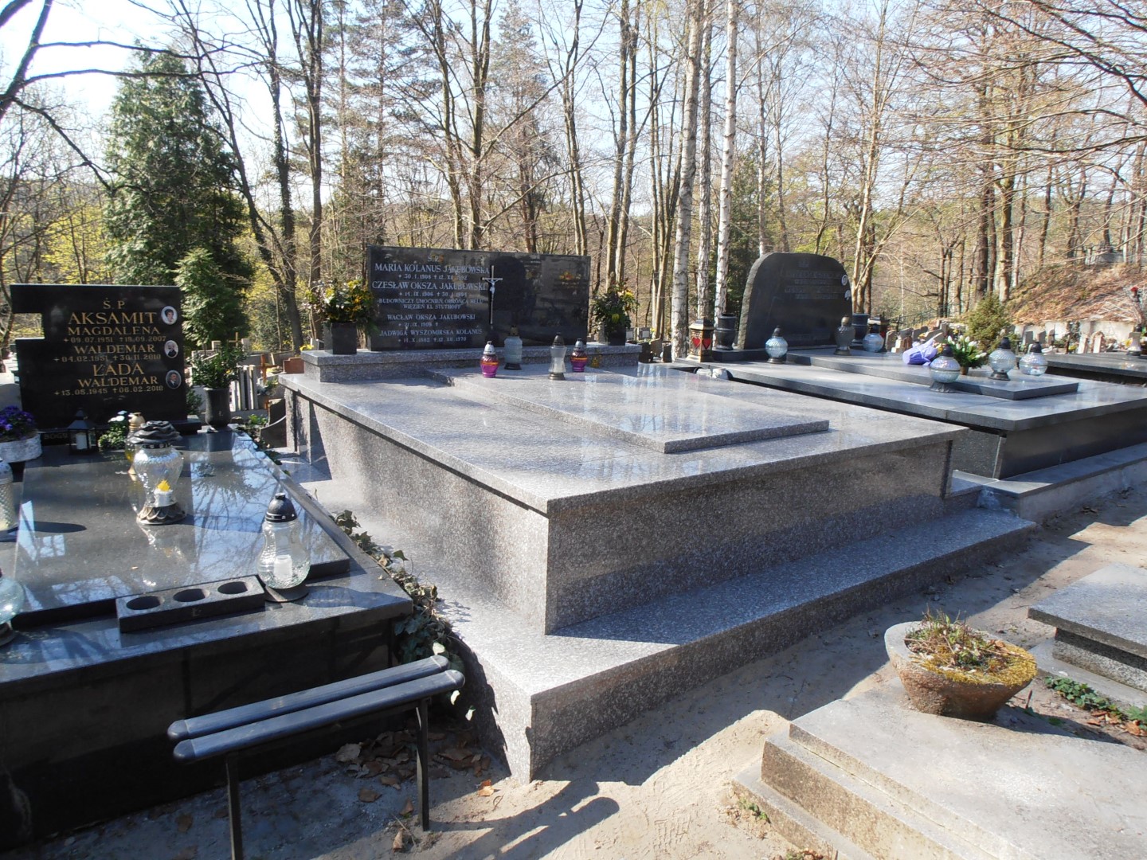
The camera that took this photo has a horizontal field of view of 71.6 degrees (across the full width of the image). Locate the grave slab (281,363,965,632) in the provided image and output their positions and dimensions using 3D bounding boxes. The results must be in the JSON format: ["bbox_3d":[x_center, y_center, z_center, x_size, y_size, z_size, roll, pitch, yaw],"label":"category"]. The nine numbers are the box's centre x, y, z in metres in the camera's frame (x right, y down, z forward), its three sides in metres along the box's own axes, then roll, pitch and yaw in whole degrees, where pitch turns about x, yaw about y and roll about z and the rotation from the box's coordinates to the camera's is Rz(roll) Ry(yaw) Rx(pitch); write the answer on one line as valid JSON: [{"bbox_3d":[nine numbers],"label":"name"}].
[{"bbox_3d":[0.139,0.026,4.476,2.650,0.485,2.871,-6,15,-36],"label":"grave slab"}]

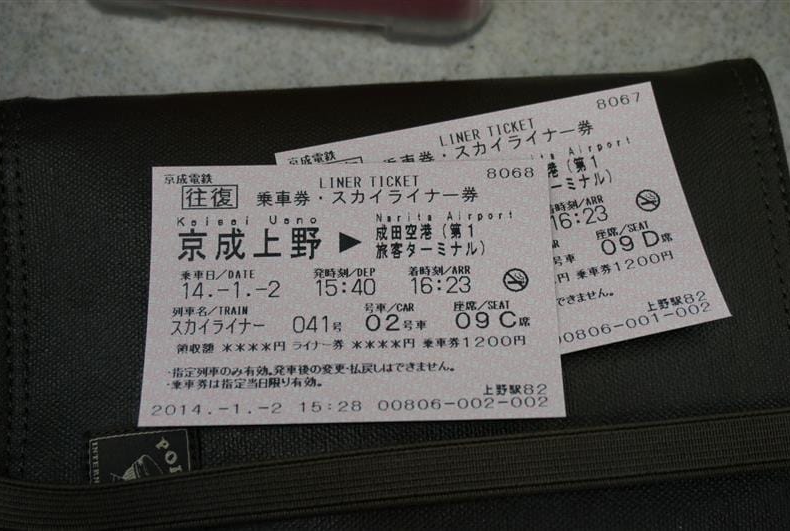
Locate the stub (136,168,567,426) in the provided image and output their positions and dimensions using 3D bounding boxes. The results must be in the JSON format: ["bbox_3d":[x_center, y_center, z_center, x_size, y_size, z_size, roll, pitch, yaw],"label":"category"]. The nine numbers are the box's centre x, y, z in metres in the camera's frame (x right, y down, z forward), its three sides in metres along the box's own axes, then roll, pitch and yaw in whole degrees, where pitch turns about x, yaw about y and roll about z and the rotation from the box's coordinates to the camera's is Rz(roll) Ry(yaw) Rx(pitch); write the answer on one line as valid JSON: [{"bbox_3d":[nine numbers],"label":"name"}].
[{"bbox_3d":[-0.009,0.004,0.225,0.085,0.002,0.058,-1,69,-1],"label":"stub"}]

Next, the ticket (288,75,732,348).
[{"bbox_3d":[0.022,-0.007,0.230,0.085,0.002,0.058,-12,69,-5],"label":"ticket"}]

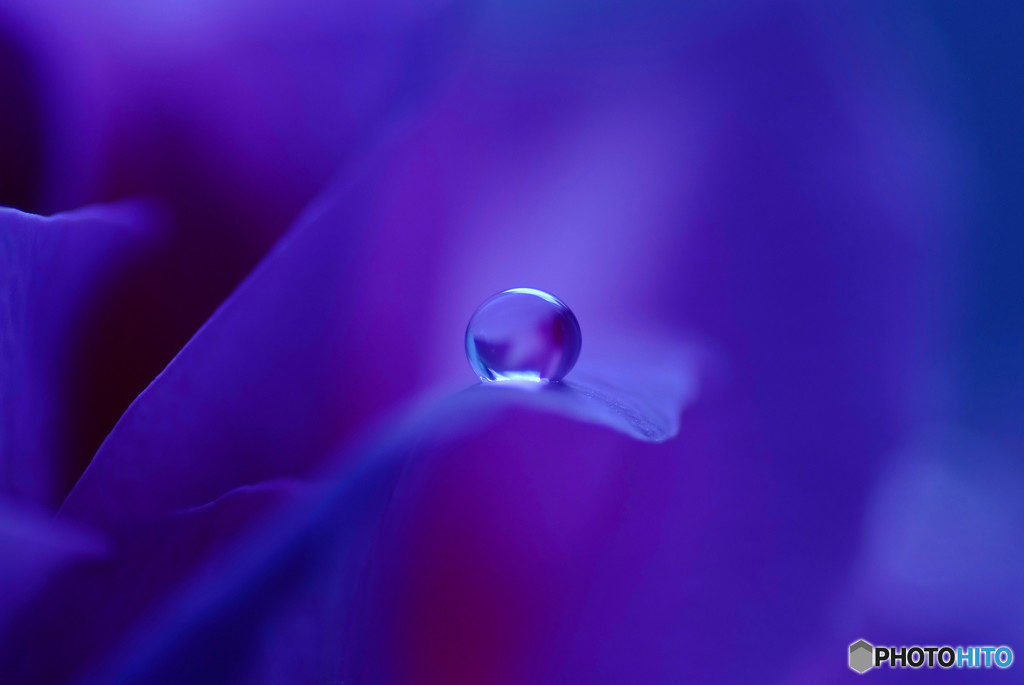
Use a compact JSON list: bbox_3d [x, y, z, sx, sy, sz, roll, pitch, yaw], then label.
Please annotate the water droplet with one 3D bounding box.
[{"bbox_3d":[0.000,0.000,0.102,0.003,0.002,0.003,0,6,0],"label":"water droplet"}]

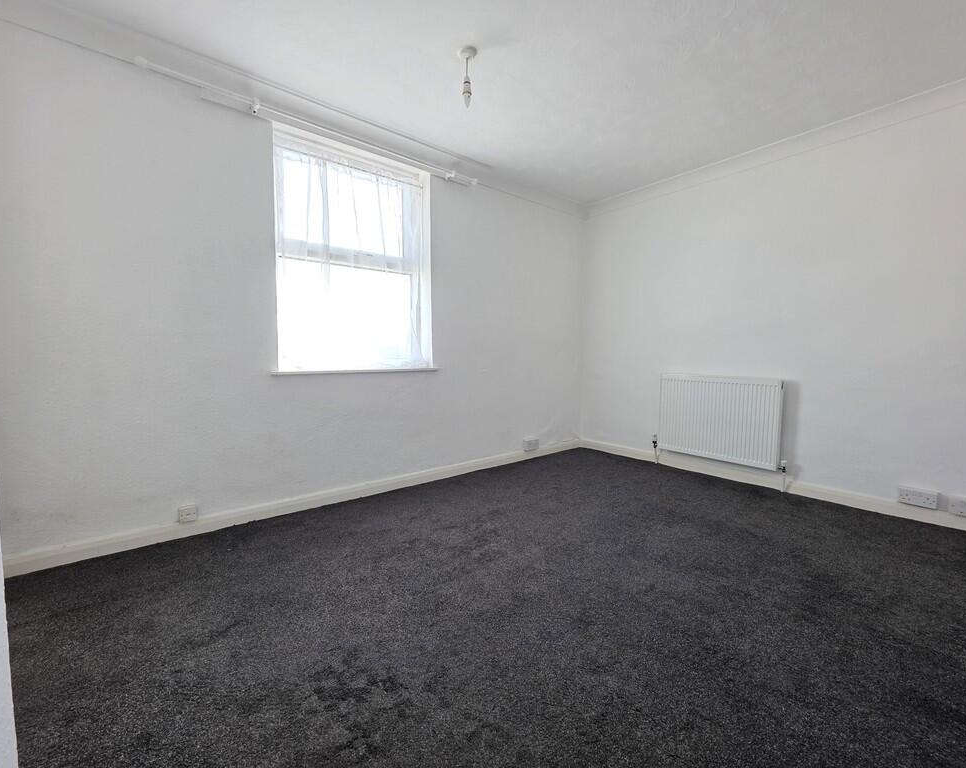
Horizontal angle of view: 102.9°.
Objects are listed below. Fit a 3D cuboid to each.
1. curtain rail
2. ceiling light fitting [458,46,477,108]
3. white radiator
[{"bbox_3d":[-0.794,-1.447,2.267,1.861,0.050,0.105,-3,5,-37],"label":"curtain rail"},{"bbox_3d":[-0.068,-1.394,1.770,0.084,0.240,0.084,0,4,0],"label":"ceiling light fitting"},{"bbox_3d":[1.716,0.249,2.843,0.085,0.602,0.785,-4,5,-41],"label":"white radiator"}]

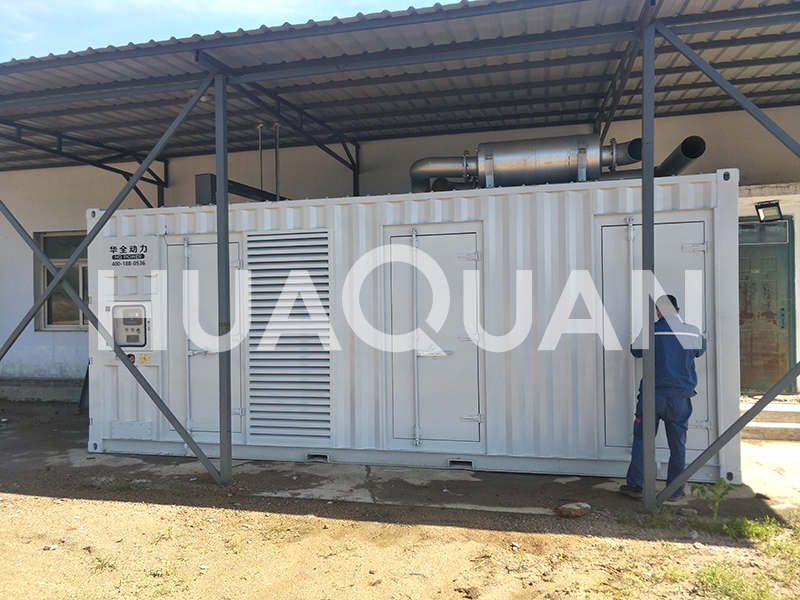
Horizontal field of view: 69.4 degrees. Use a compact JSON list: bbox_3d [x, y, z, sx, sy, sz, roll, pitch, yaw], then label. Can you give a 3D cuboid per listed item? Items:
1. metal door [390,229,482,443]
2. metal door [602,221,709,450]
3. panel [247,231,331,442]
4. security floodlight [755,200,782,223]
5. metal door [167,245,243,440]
[{"bbox_3d":[0.341,0.361,5.592,0.850,1.990,0.080,-1,0,13],"label":"metal door"},{"bbox_3d":[2.266,0.321,5.151,0.860,2.000,0.080,-1,0,13],"label":"metal door"},{"bbox_3d":[-1.133,0.380,5.930,0.900,2.160,0.080,-1,0,13],"label":"panel"},{"bbox_3d":[4.972,-1.196,7.766,0.110,0.260,0.290,-37,21,-32],"label":"security floodlight"},{"bbox_3d":[-2.069,0.400,6.145,0.860,2.000,0.080,-1,0,13],"label":"metal door"}]

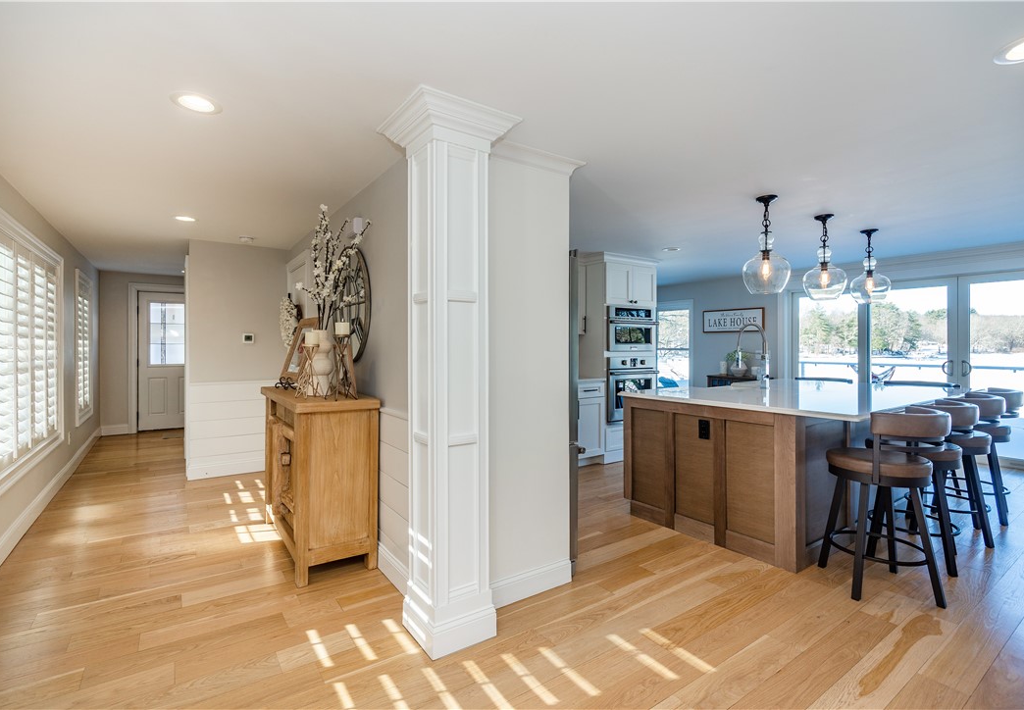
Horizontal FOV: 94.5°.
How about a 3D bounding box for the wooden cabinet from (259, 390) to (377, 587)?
[{"bbox_3d":[-1.275,0.725,3.034,0.435,0.970,1.165,0,1,-36],"label":"wooden cabinet"}]

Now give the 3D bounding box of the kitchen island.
[{"bbox_3d":[2.423,0.763,3.894,2.750,0.920,1.560,-1,1,-35],"label":"kitchen island"}]

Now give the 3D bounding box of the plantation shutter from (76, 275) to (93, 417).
[{"bbox_3d":[-4.973,-0.084,5.524,0.080,1.600,1.180,-1,1,-35],"label":"plantation shutter"}]

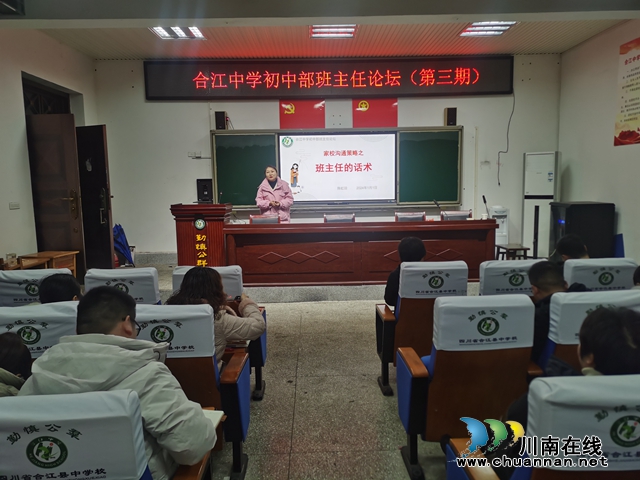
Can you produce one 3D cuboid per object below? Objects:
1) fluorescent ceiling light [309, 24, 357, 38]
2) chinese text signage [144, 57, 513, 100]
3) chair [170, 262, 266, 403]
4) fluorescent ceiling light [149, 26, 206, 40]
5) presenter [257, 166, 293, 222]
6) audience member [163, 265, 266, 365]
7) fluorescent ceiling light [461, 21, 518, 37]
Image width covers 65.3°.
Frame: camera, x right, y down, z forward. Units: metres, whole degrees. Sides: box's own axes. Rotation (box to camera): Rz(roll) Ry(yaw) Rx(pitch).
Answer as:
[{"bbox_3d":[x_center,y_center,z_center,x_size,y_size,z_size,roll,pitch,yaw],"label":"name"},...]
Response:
[{"bbox_3d":[0.179,-2.752,6.583,0.600,0.080,0.610,-1,7,-1],"label":"fluorescent ceiling light"},{"bbox_3d":[0.181,-2.591,8.027,5.900,0.595,0.100,-1,7,-2],"label":"chinese text signage"},{"bbox_3d":[-0.754,0.673,3.739,0.630,1.040,0.580,-1,7,-1],"label":"chair"},{"bbox_3d":[-1.863,-2.759,6.587,0.600,0.070,0.600,-1,7,-2],"label":"fluorescent ceiling light"},{"bbox_3d":[-0.663,-0.315,7.508,0.550,1.610,0.360,-1,7,-1],"label":"presenter"},{"bbox_3d":[-0.605,0.723,2.962,0.580,1.130,0.700,0,7,5],"label":"audience member"},{"bbox_3d":[2.253,-2.857,6.720,0.610,0.070,0.610,-1,7,-2],"label":"fluorescent ceiling light"}]

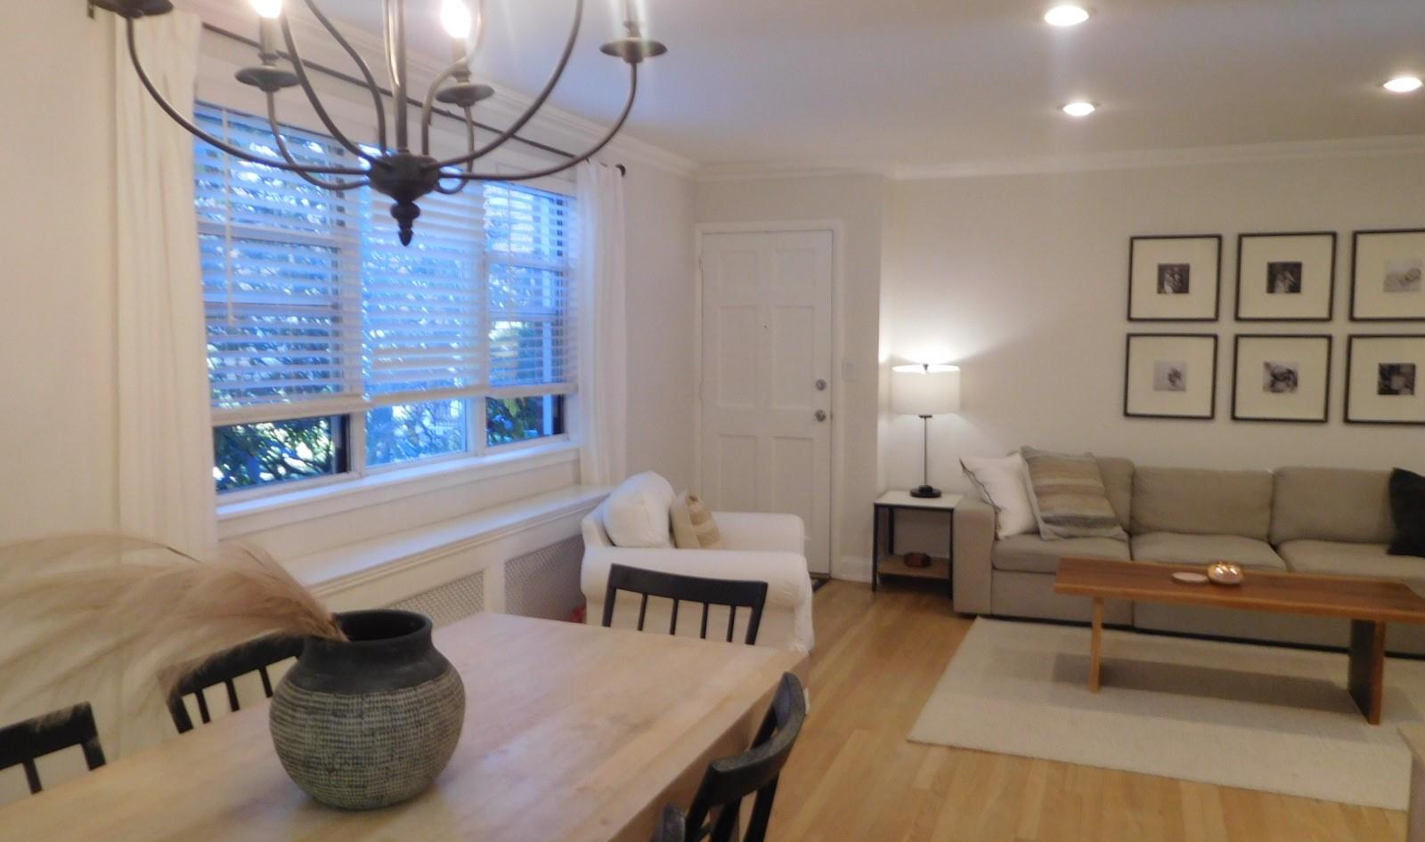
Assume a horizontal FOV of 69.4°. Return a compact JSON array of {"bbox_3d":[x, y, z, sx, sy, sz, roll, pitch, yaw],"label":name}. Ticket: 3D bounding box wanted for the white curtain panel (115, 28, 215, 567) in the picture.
[{"bbox_3d":[-1.465,-0.287,2.771,0.110,1.590,0.260,2,5,23],"label":"white curtain panel"}]

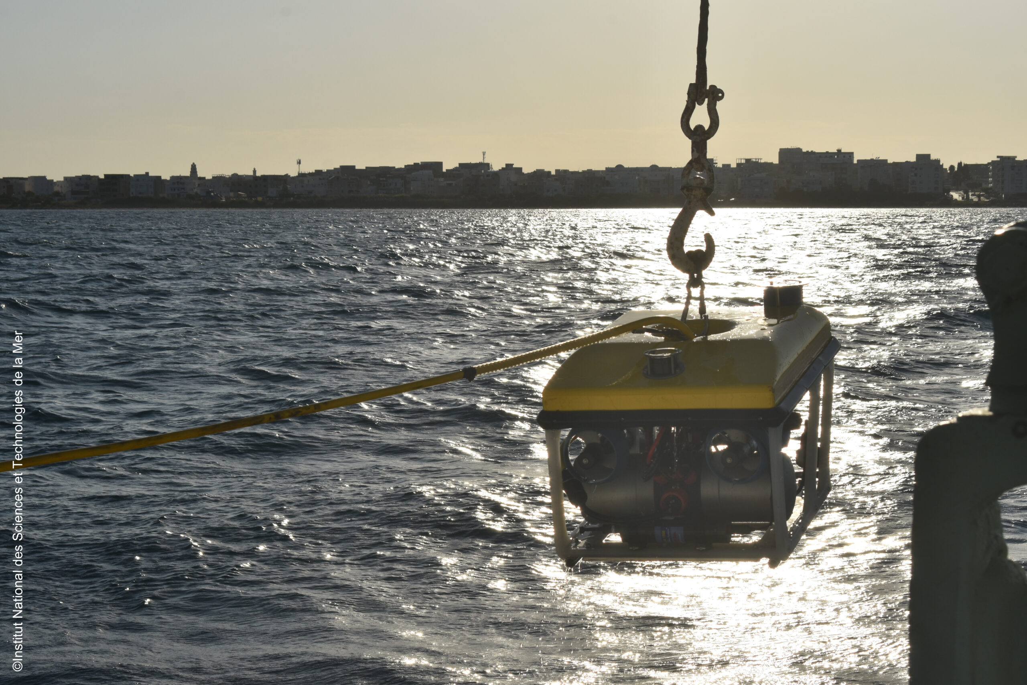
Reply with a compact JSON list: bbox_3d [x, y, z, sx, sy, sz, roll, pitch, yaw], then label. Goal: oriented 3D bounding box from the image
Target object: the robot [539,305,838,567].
[{"bbox_3d":[0.475,0.194,6.017,0.606,0.574,0.851,-1,12,18],"label":"robot"}]

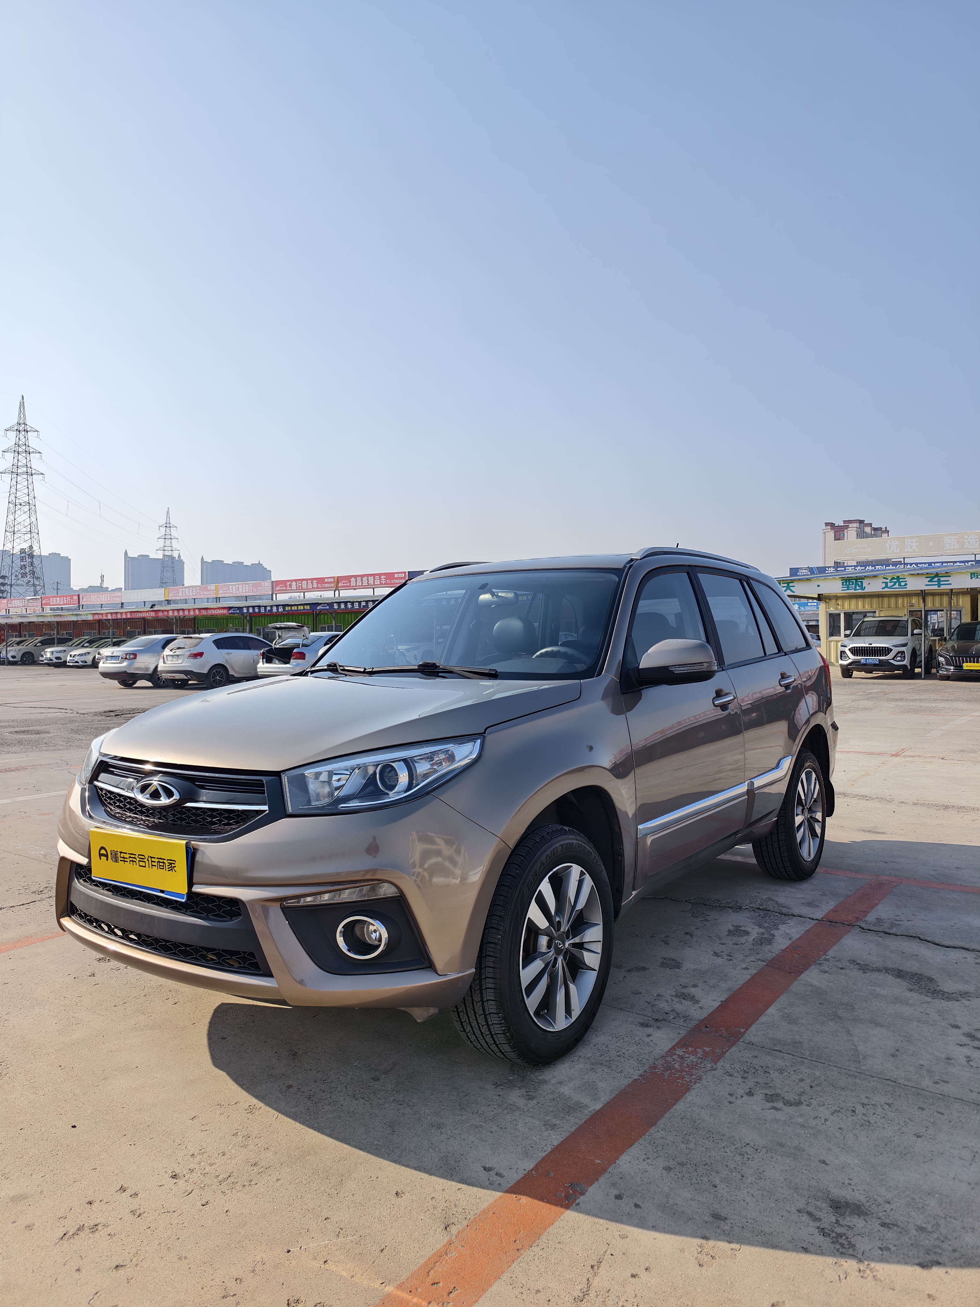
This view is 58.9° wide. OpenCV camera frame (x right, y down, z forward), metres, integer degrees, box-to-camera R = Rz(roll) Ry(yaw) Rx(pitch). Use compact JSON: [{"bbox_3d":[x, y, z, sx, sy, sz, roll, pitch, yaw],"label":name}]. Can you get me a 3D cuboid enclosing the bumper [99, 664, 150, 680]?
[{"bbox_3d":[-9.808,0.521,23.300,1.750,0.450,0.560,0,0,36],"label":"bumper"}]

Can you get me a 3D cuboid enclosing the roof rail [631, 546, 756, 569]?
[{"bbox_3d":[1.037,-0.426,4.176,0.085,0.095,1.500,0,0,36],"label":"roof rail"}]

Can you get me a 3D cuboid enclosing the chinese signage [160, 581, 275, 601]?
[{"bbox_3d":[-13.500,-3.050,42.500,8.900,0.740,0.150,0,0,36],"label":"chinese signage"}]

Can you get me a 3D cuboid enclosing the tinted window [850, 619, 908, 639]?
[{"bbox_3d":[10.900,-0.686,24.300,1.500,0.550,0.600,0,0,36],"label":"tinted window"}]

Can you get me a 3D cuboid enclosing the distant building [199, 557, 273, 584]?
[{"bbox_3d":[-247.407,-45.926,840.000,62.000,94.000,16.000,0,0,-33],"label":"distant building"}]

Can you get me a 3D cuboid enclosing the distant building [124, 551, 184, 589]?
[{"bbox_3d":[-317.202,-47.725,820.000,53.000,97.000,17.000,0,0,-25],"label":"distant building"}]

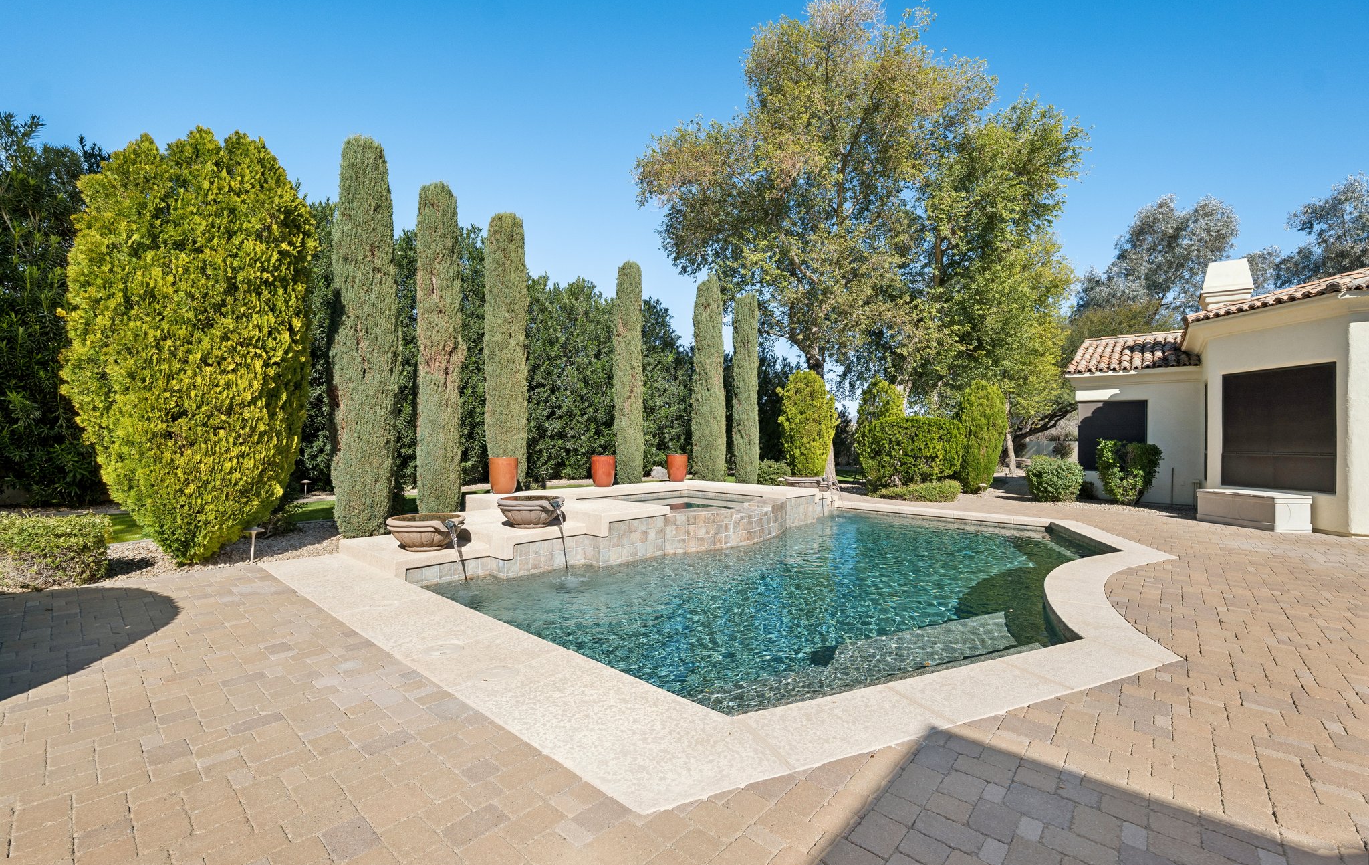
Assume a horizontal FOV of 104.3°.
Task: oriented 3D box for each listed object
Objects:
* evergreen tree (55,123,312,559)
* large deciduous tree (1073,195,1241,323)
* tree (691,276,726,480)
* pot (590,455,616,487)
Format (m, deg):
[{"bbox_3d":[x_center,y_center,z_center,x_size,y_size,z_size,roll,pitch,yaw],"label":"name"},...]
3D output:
[{"bbox_3d":[-5.760,-1.000,6.350,2.150,5.000,2.100,0,-1,-42],"label":"evergreen tree"},{"bbox_3d":[24.143,-4.911,27.110,7.600,14.274,7.400,0,-1,42],"label":"large deciduous tree"},{"bbox_3d":[0.606,-1.128,13.287,0.843,5.500,0.843,1,-1,3],"label":"tree"},{"bbox_3d":[-1.680,0.790,10.940,0.480,0.610,0.480,0,0,0],"label":"pot"}]

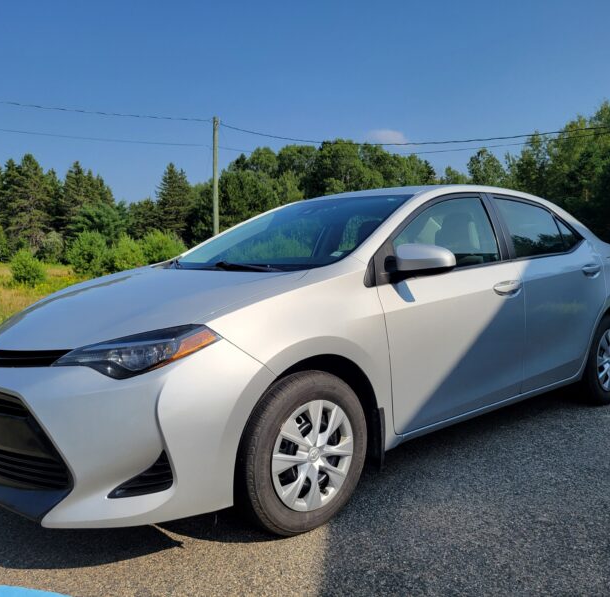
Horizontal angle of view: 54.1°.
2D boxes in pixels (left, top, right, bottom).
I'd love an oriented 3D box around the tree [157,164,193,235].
[{"bbox_3d":[-9.244,-6.012,41.699,2.530,6.840,2.400,0,5,0],"label":"tree"}]

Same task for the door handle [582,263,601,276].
[{"bbox_3d":[1.835,-0.181,3.834,0.230,0.065,0.060,-5,5,-41],"label":"door handle"}]

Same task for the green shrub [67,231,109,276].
[{"bbox_3d":[-7.968,-1.664,21.927,1.550,1.650,1.470,0,5,0],"label":"green shrub"}]

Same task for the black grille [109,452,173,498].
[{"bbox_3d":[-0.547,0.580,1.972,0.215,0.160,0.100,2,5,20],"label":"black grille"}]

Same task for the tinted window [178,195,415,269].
[{"bbox_3d":[-0.058,-0.406,3.198,0.887,0.120,1.360,-35,26,-33],"label":"tinted window"}]

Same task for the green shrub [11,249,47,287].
[{"bbox_3d":[-7.658,-0.855,16.500,1.000,1.080,1.000,-3,7,-25],"label":"green shrub"}]

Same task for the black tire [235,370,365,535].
[{"bbox_3d":[-0.024,0.594,2.370,0.634,0.634,0.210,-5,5,-41],"label":"black tire"}]

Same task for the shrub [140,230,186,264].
[{"bbox_3d":[-5.937,-2.070,25.000,1.950,1.600,1.800,-1,6,-13],"label":"shrub"}]

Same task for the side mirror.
[{"bbox_3d":[0.497,-0.164,2.477,0.150,0.150,0.235,-5,8,-41],"label":"side mirror"}]

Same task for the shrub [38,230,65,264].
[{"bbox_3d":[-15.265,-3.070,35.911,1.690,2.020,1.600,0,5,0],"label":"shrub"}]

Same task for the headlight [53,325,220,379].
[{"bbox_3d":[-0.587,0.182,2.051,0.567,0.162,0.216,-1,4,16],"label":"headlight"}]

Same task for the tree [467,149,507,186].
[{"bbox_3d":[12.820,-7.165,42.000,3.200,7.000,3.200,2,6,17],"label":"tree"}]

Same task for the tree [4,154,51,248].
[{"bbox_3d":[-21.358,-6.923,45.648,3.690,8.000,3.510,0,5,0],"label":"tree"}]

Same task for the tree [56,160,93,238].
[{"bbox_3d":[-17.934,-6.782,46.165,2.640,7.620,2.510,0,5,0],"label":"tree"}]

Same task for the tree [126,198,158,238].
[{"bbox_3d":[-11.419,-4.782,41.807,2.110,4.370,2.000,0,5,0],"label":"tree"}]

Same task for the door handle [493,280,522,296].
[{"bbox_3d":[1.030,-0.050,3.025,0.235,0.055,0.050,-5,8,-41],"label":"door handle"}]

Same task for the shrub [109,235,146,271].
[{"bbox_3d":[-6.698,-1.712,22.500,1.400,1.450,1.350,-2,6,-16],"label":"shrub"}]

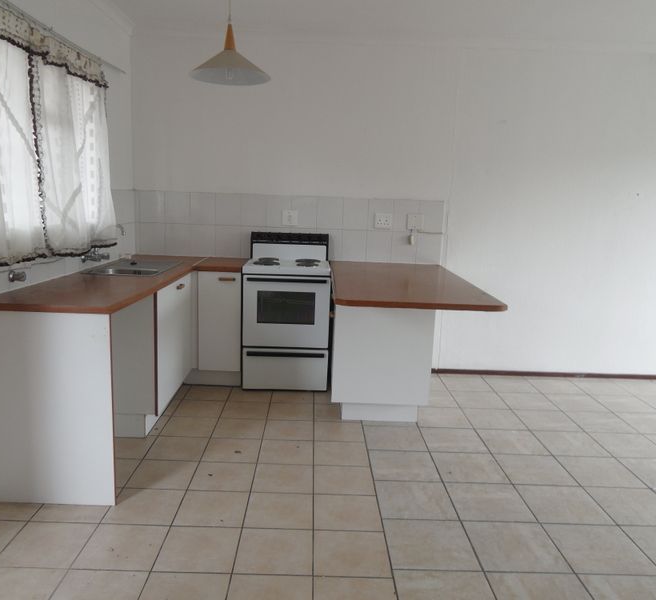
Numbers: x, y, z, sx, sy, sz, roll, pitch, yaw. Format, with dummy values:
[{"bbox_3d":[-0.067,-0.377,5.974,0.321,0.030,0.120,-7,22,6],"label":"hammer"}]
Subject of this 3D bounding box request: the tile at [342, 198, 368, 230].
[{"bbox_3d":[0.222,-0.690,4.481,0.200,0.250,0.010,2,9,-1],"label":"tile"}]

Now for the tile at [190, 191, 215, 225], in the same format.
[{"bbox_3d":[-0.999,-0.728,4.456,0.200,0.250,0.010,2,9,-1],"label":"tile"}]

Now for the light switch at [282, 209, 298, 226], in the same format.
[{"bbox_3d":[-0.305,-0.663,4.472,0.122,0.120,0.015,2,9,-1],"label":"light switch"}]

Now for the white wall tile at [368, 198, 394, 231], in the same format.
[{"bbox_3d":[0.426,-0.678,4.466,0.200,0.250,0.010,2,10,-2],"label":"white wall tile"}]

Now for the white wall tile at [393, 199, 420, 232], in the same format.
[{"bbox_3d":[0.629,-0.677,4.490,0.200,0.250,0.010,2,9,-1],"label":"white wall tile"}]

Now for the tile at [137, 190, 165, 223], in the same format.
[{"bbox_3d":[-1.403,-0.737,4.393,0.205,0.250,0.010,2,10,-2],"label":"tile"}]

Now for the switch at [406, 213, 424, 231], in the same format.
[{"bbox_3d":[0.713,-0.628,4.471,0.122,0.120,0.015,2,10,-2],"label":"switch"}]

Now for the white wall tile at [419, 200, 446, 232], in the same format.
[{"bbox_3d":[0.830,-0.665,4.482,0.200,0.250,0.010,2,10,-2],"label":"white wall tile"}]

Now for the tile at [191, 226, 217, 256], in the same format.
[{"bbox_3d":[-1.000,-0.472,4.452,0.200,0.250,0.010,2,10,-2],"label":"tile"}]

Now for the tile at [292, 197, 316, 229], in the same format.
[{"bbox_3d":[-0.185,-0.703,4.473,0.200,0.250,0.010,2,9,-1],"label":"tile"}]

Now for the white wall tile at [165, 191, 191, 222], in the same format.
[{"bbox_3d":[-1.192,-0.730,4.401,0.200,0.250,0.010,2,10,-2],"label":"white wall tile"}]

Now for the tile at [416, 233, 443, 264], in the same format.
[{"bbox_3d":[0.821,-0.414,4.524,0.200,0.250,0.010,2,10,-2],"label":"tile"}]

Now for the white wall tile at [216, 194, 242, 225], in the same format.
[{"bbox_3d":[-0.796,-0.722,4.460,0.200,0.250,0.010,2,9,-1],"label":"white wall tile"}]

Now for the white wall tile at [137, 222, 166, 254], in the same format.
[{"bbox_3d":[-1.426,-0.493,4.489,0.210,0.250,0.010,2,9,-1],"label":"white wall tile"}]

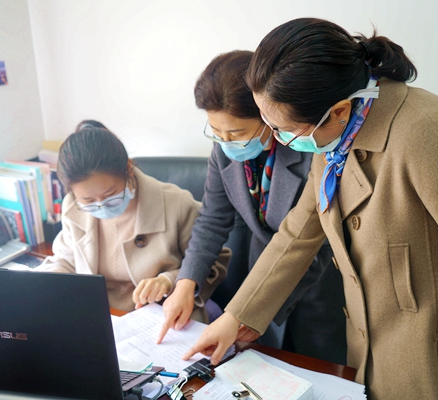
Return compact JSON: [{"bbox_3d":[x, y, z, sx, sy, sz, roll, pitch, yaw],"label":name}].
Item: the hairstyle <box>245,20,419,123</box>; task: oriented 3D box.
[{"bbox_3d":[0.198,-0.231,0.950,0.260,0.190,0.180,-38,31,-3],"label":"hairstyle"}]

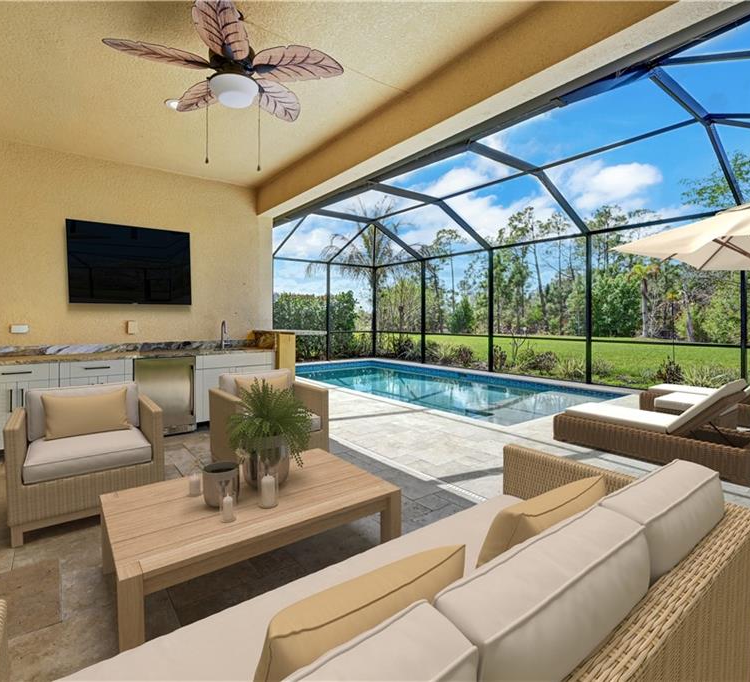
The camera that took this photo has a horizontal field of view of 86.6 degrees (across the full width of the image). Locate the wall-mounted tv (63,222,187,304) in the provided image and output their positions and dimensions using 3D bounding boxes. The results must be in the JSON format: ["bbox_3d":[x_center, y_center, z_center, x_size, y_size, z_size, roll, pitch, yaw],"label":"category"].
[{"bbox_3d":[-2.801,-0.873,4.628,1.217,0.894,0.060,-2,4,-36],"label":"wall-mounted tv"}]

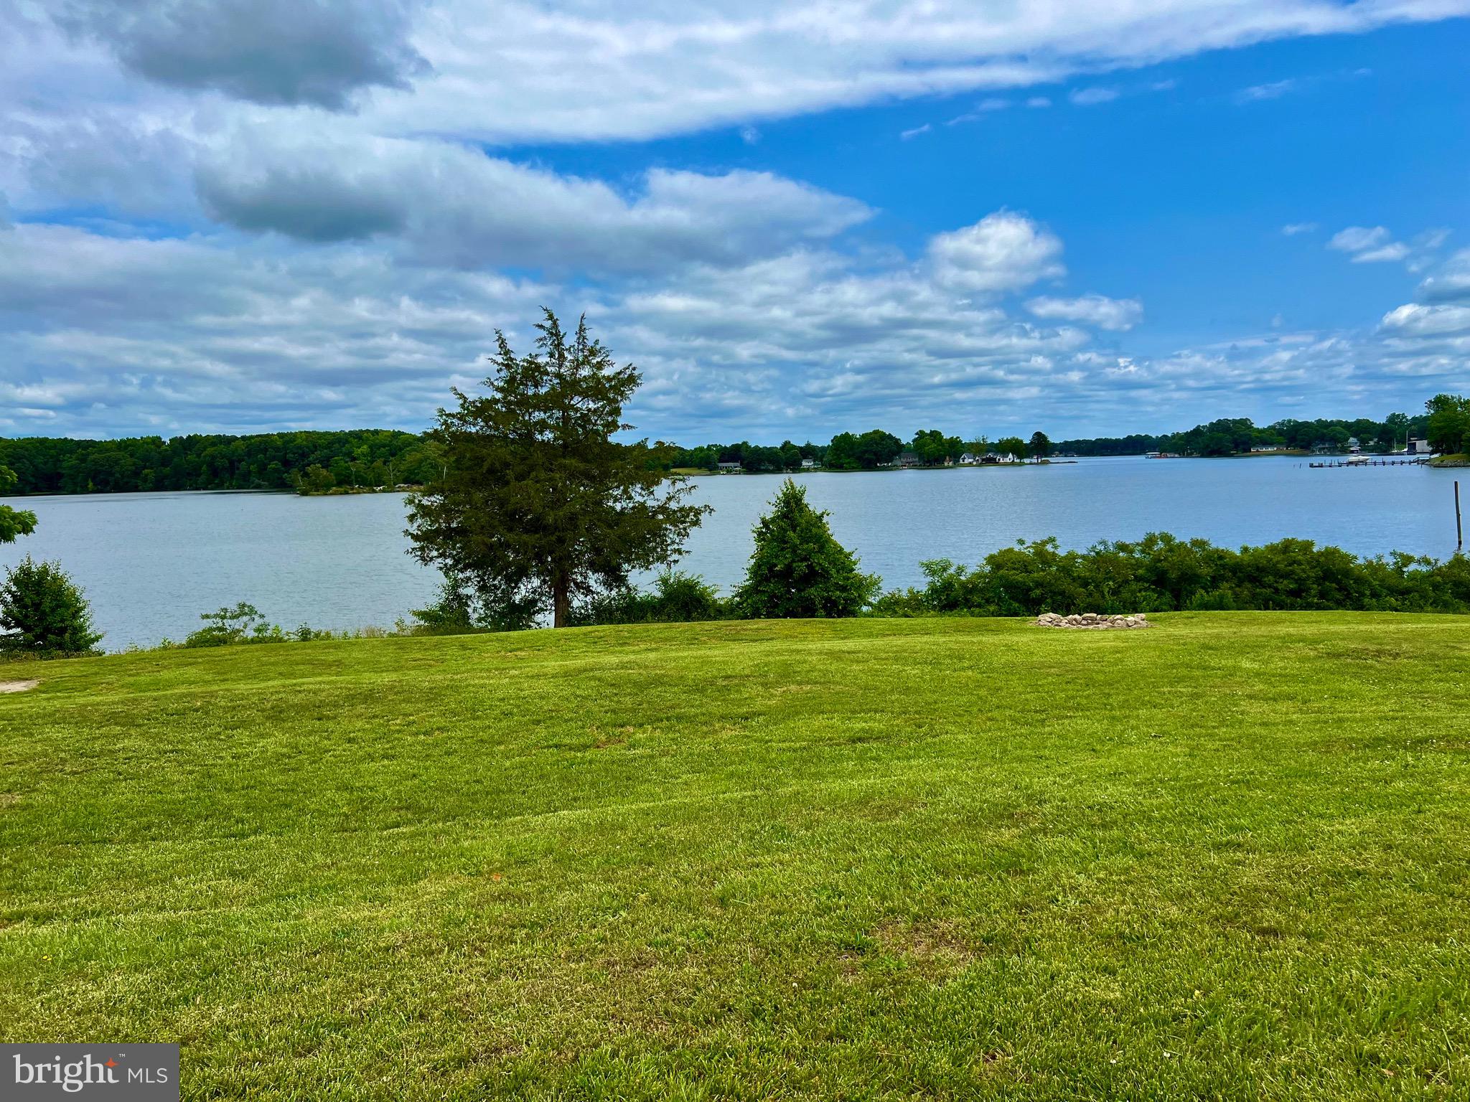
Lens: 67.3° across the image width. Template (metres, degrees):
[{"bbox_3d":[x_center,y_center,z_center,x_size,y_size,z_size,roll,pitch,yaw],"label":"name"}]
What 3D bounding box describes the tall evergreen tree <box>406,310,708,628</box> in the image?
[{"bbox_3d":[-4.434,-2.045,27.500,7.523,7.895,7.300,-1,5,0],"label":"tall evergreen tree"}]

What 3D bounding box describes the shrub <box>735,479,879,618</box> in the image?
[{"bbox_3d":[1.788,-0.043,27.500,3.547,3.432,3.400,-1,5,0],"label":"shrub"}]

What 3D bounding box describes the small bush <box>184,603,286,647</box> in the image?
[{"bbox_3d":[-11.990,1.764,26.500,2.453,1.075,1.700,-1,5,0],"label":"small bush"}]

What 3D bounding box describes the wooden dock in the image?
[{"bbox_3d":[166.507,-23.076,290.000,31.500,2.800,2.800,-2,5,-4],"label":"wooden dock"}]

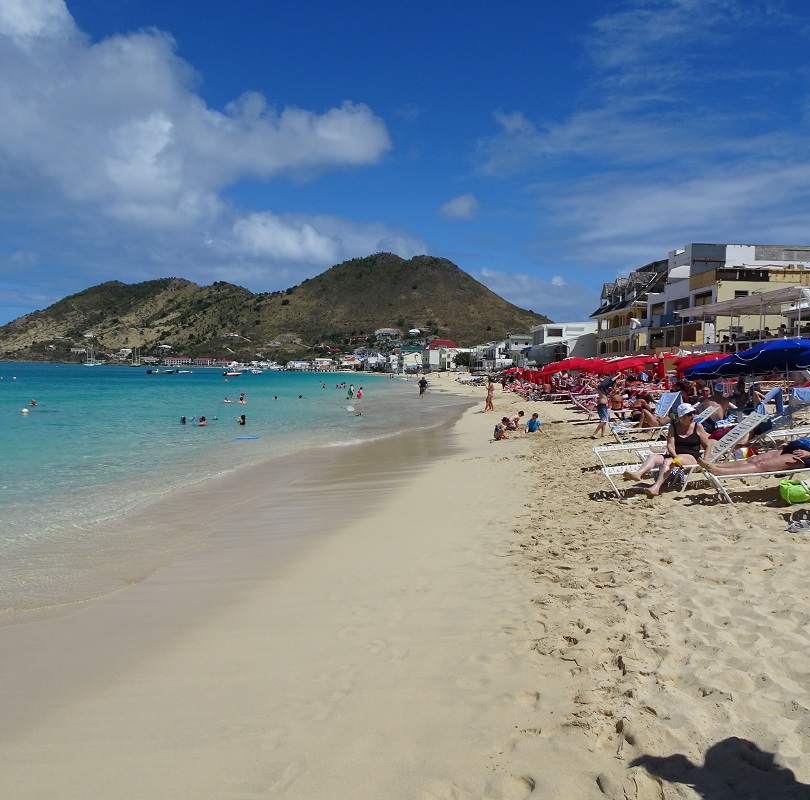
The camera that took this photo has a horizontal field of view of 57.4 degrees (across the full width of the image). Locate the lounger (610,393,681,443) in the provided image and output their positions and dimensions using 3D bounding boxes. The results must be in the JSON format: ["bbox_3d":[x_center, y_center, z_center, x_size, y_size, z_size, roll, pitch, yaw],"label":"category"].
[{"bbox_3d":[5.300,0.390,16.300,1.600,1.000,0.720,1,3,12],"label":"lounger"}]

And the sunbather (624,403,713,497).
[{"bbox_3d":[3.100,0.580,8.650,0.720,1.070,0.950,3,4,41],"label":"sunbather"}]

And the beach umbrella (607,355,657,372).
[{"bbox_3d":[8.300,-0.720,27.000,2.100,1.900,2.100,1,3,12],"label":"beach umbrella"}]

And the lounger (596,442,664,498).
[{"bbox_3d":[3.300,0.650,9.050,1.800,0.880,0.720,1,3,12],"label":"lounger"}]

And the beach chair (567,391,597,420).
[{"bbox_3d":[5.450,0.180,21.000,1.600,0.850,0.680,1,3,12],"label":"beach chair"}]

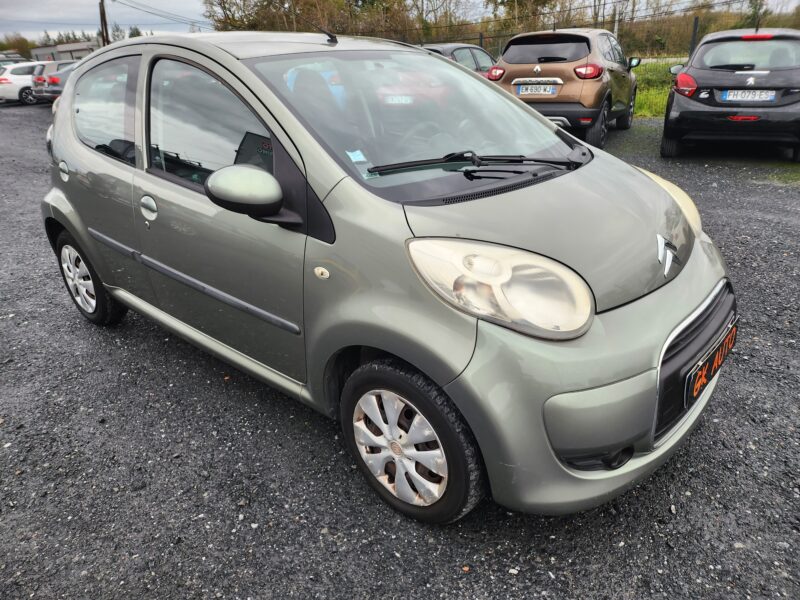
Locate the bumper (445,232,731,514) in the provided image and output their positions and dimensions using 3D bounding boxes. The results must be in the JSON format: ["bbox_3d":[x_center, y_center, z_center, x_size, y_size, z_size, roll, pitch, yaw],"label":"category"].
[{"bbox_3d":[0.825,0.157,1.904,0.500,0.570,1.580,18,29,37],"label":"bumper"}]

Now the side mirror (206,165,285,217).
[{"bbox_3d":[-0.457,-0.316,1.637,0.170,0.165,0.200,18,29,37],"label":"side mirror"}]

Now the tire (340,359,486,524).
[{"bbox_3d":[0.034,0.437,1.740,0.550,0.550,0.160,18,30,38],"label":"tire"}]

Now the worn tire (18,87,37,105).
[{"bbox_3d":[-13.841,-7.598,20.700,0.210,0.640,0.640,14,27,31],"label":"worn tire"}]

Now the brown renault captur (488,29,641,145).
[{"bbox_3d":[2.752,-3.500,8.986,1.800,1.560,4.120,12,26,26],"label":"brown renault captur"}]

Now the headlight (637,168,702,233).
[{"bbox_3d":[1.036,-0.382,2.324,0.460,0.250,0.280,18,29,37],"label":"headlight"}]

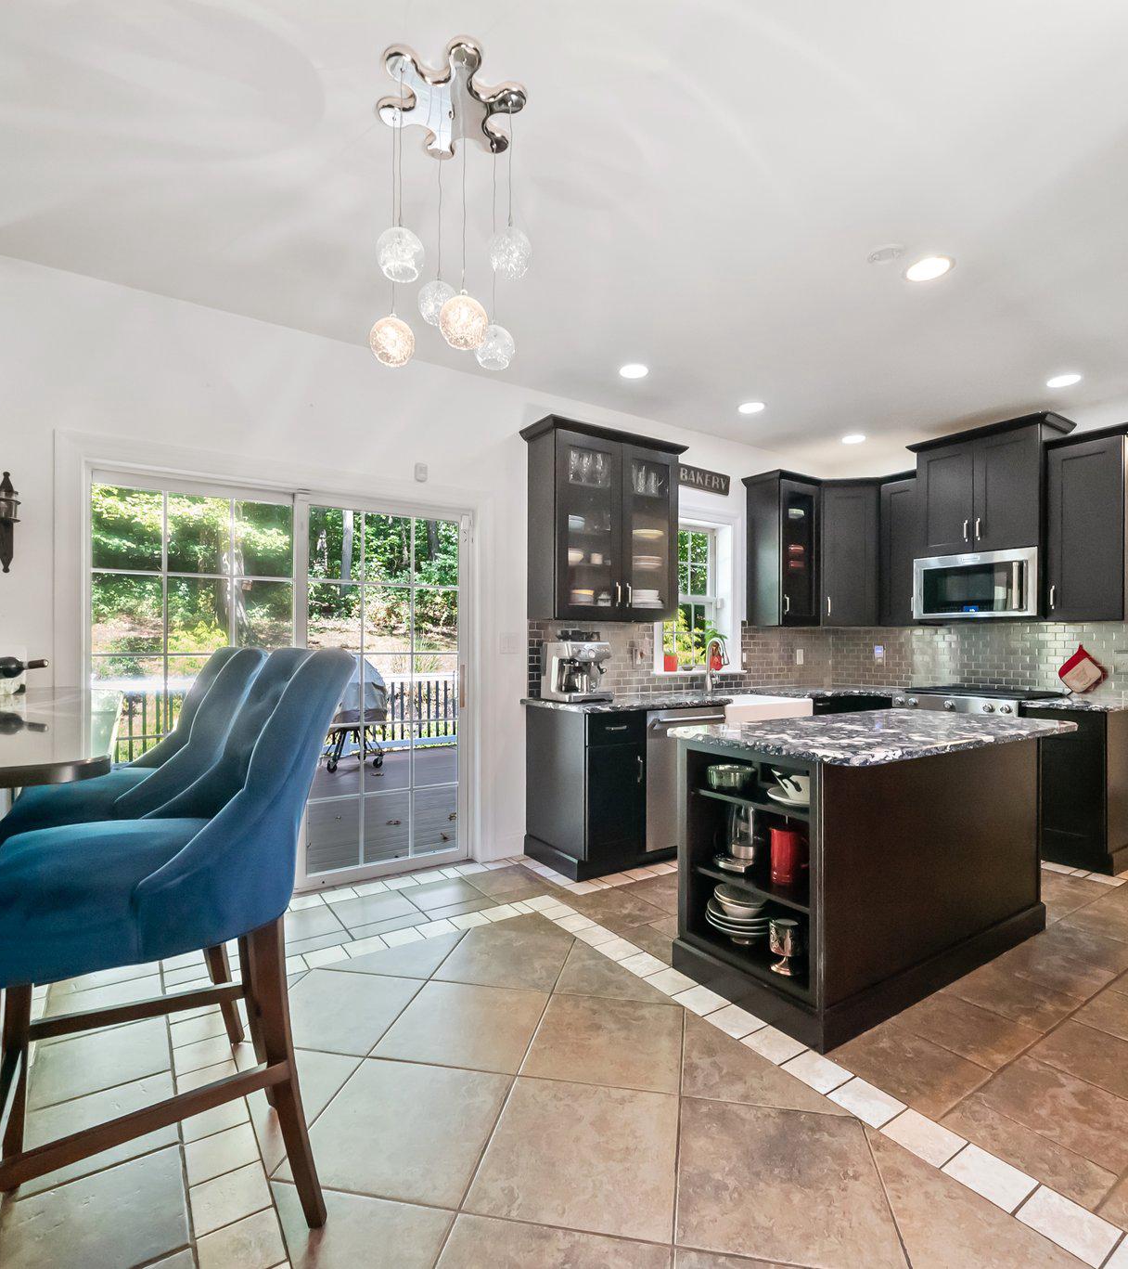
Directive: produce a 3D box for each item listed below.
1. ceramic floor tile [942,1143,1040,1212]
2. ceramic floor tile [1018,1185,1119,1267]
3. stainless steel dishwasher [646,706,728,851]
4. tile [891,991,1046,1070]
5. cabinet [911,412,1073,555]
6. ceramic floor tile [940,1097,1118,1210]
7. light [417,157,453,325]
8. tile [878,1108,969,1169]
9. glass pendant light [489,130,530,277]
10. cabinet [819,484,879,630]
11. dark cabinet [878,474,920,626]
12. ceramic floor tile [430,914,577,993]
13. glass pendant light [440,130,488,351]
[{"bbox_3d":[1.005,1.282,1.493,0.138,0.012,0.149,0,0,-35],"label":"ceramic floor tile"},{"bbox_3d":[1.113,1.304,1.398,0.147,0.010,0.147,0,0,-31],"label":"ceramic floor tile"},{"bbox_3d":[0.542,0.809,3.863,0.605,0.800,0.600,0,0,-33],"label":"stainless steel dishwasher"},{"bbox_3d":[1.334,1.304,2.112,0.322,0.010,0.322,0,0,-32],"label":"tile"},{"bbox_3d":[2.833,-0.925,4.231,0.456,0.802,0.824,0,0,-33],"label":"cabinet"},{"bbox_3d":[1.157,1.294,1.587,0.155,0.010,0.320,0,0,-34],"label":"ceramic floor tile"},{"bbox_3d":[-0.360,-1.132,1.816,0.118,0.481,0.118,0,0,-33],"label":"light"},{"bbox_3d":[0.931,1.304,1.642,0.147,0.010,0.147,0,0,-31],"label":"tile"},{"bbox_3d":[-0.146,-1.185,1.712,0.118,0.430,0.118,0,0,0],"label":"glass pendant light"},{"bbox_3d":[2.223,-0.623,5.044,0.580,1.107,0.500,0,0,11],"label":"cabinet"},{"bbox_3d":[2.538,-0.601,4.609,0.330,1.050,0.290,0,0,-35],"label":"dark cabinet"},{"bbox_3d":[-0.198,1.278,2.596,0.465,0.012,0.620,0,0,11],"label":"ceramic floor tile"},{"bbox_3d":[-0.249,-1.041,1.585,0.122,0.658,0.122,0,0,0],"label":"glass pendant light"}]

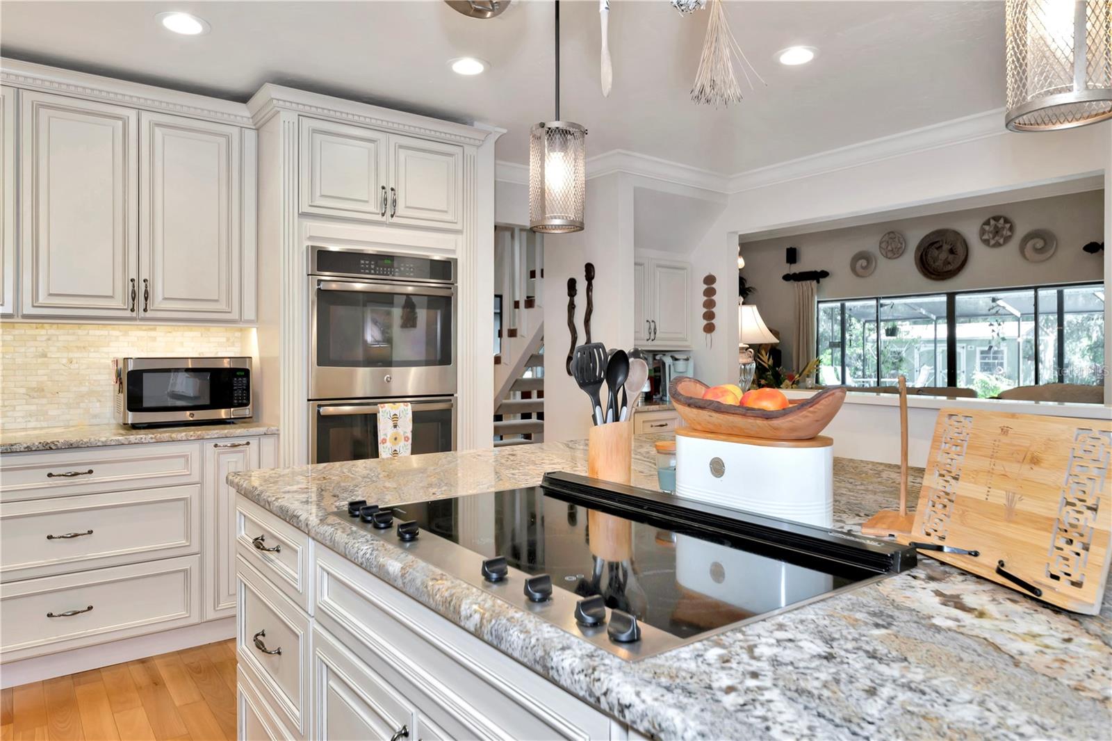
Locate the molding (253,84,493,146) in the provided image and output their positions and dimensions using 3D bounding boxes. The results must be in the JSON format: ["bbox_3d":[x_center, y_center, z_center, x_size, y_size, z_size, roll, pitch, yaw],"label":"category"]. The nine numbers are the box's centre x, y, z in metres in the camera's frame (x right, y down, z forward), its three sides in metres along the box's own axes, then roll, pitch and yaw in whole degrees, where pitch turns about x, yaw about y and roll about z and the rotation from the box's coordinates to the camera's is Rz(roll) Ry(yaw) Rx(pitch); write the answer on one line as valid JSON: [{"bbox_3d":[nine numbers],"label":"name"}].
[{"bbox_3d":[-0.890,-1.171,3.470,1.113,0.095,0.410,-1,2,-37],"label":"molding"}]

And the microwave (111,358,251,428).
[{"bbox_3d":[-1.739,0.096,3.314,0.517,0.300,0.400,-1,1,-37],"label":"microwave"}]

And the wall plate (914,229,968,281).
[{"bbox_3d":[4.457,-1.347,8.262,0.090,0.600,0.600,-1,2,-37],"label":"wall plate"}]

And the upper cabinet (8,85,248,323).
[{"bbox_3d":[-1.884,-0.670,3.226,0.920,0.925,0.330,-1,2,-37],"label":"upper cabinet"}]

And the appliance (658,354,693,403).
[{"bbox_3d":[0.835,0.044,4.931,0.210,0.325,0.280,0,1,0],"label":"appliance"}]

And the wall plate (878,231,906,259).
[{"bbox_3d":[4.129,-1.539,8.733,0.050,0.350,0.345,-1,2,-37],"label":"wall plate"}]

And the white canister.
[{"bbox_3d":[0.389,0.210,1.431,0.181,0.171,0.347,-1,1,-32],"label":"white canister"}]

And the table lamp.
[{"bbox_3d":[1.394,-0.158,5.347,0.560,0.780,0.560,-1,2,-37],"label":"table lamp"}]

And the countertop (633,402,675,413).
[{"bbox_3d":[0.668,0.227,4.875,0.960,0.040,0.700,-1,2,-37],"label":"countertop"}]

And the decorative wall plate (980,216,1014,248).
[{"bbox_3d":[4.674,-1.480,7.552,0.050,0.335,0.335,-1,1,-38],"label":"decorative wall plate"}]

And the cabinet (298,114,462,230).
[{"bbox_3d":[-0.991,-0.941,3.695,0.825,0.436,0.600,-1,1,-34],"label":"cabinet"}]

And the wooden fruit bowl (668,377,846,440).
[{"bbox_3d":[0.386,0.071,1.431,0.215,0.110,0.430,-1,1,-32],"label":"wooden fruit bowl"}]

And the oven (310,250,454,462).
[{"bbox_3d":[-0.974,0.092,3.688,0.756,1.335,0.630,-1,1,-34],"label":"oven"}]

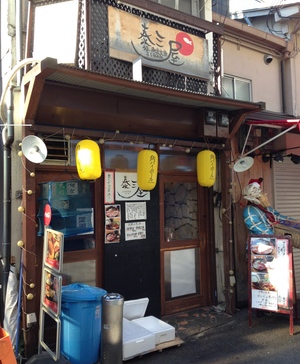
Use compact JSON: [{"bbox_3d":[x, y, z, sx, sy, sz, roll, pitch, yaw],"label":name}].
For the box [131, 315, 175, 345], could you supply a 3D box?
[{"bbox_3d":[0.017,1.545,3.973,0.280,0.117,0.455,0,-3,-31],"label":"box"}]

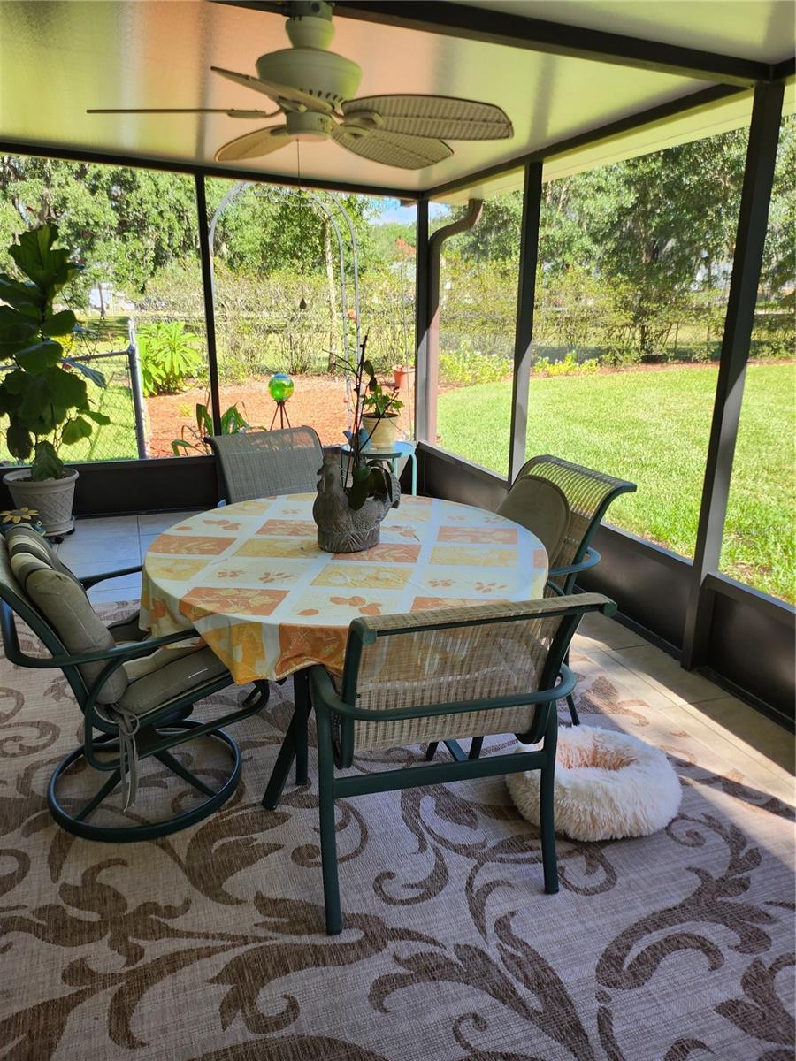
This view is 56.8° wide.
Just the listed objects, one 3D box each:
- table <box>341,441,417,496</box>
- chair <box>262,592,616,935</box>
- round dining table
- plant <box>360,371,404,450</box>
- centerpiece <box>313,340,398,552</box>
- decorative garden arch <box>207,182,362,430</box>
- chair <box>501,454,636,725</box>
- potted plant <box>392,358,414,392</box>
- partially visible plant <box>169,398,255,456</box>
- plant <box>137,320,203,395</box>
[{"bbox_3d":[-0.138,-0.341,5.295,0.540,0.500,0.540,0,16,0],"label":"table"},{"bbox_3d":[0.080,0.465,1.878,0.640,0.870,0.830,-4,17,-13],"label":"chair"},{"bbox_3d":[-0.161,0.380,2.401,1.270,0.730,1.270,0,16,0],"label":"round dining table"},{"bbox_3d":[-0.117,-0.828,5.143,0.300,0.520,0.300,0,16,0],"label":"plant"},{"bbox_3d":[-0.129,-0.266,2.203,0.270,0.620,0.210,-1,16,-4],"label":"centerpiece"},{"bbox_3d":[-0.971,-1.619,6.351,1.180,2.560,0.470,-4,17,-14],"label":"decorative garden arch"},{"bbox_3d":[0.347,0.211,2.717,0.820,0.880,0.640,-6,17,-19],"label":"chair"},{"bbox_3d":[0.197,-3.117,14.923,0.580,0.660,0.580,0,16,0],"label":"potted plant"},{"bbox_3d":[-1.433,-0.600,5.814,0.680,0.880,0.650,0,16,0],"label":"partially visible plant"},{"bbox_3d":[-4.552,-3.400,14.528,1.400,1.420,1.350,0,16,0],"label":"plant"}]

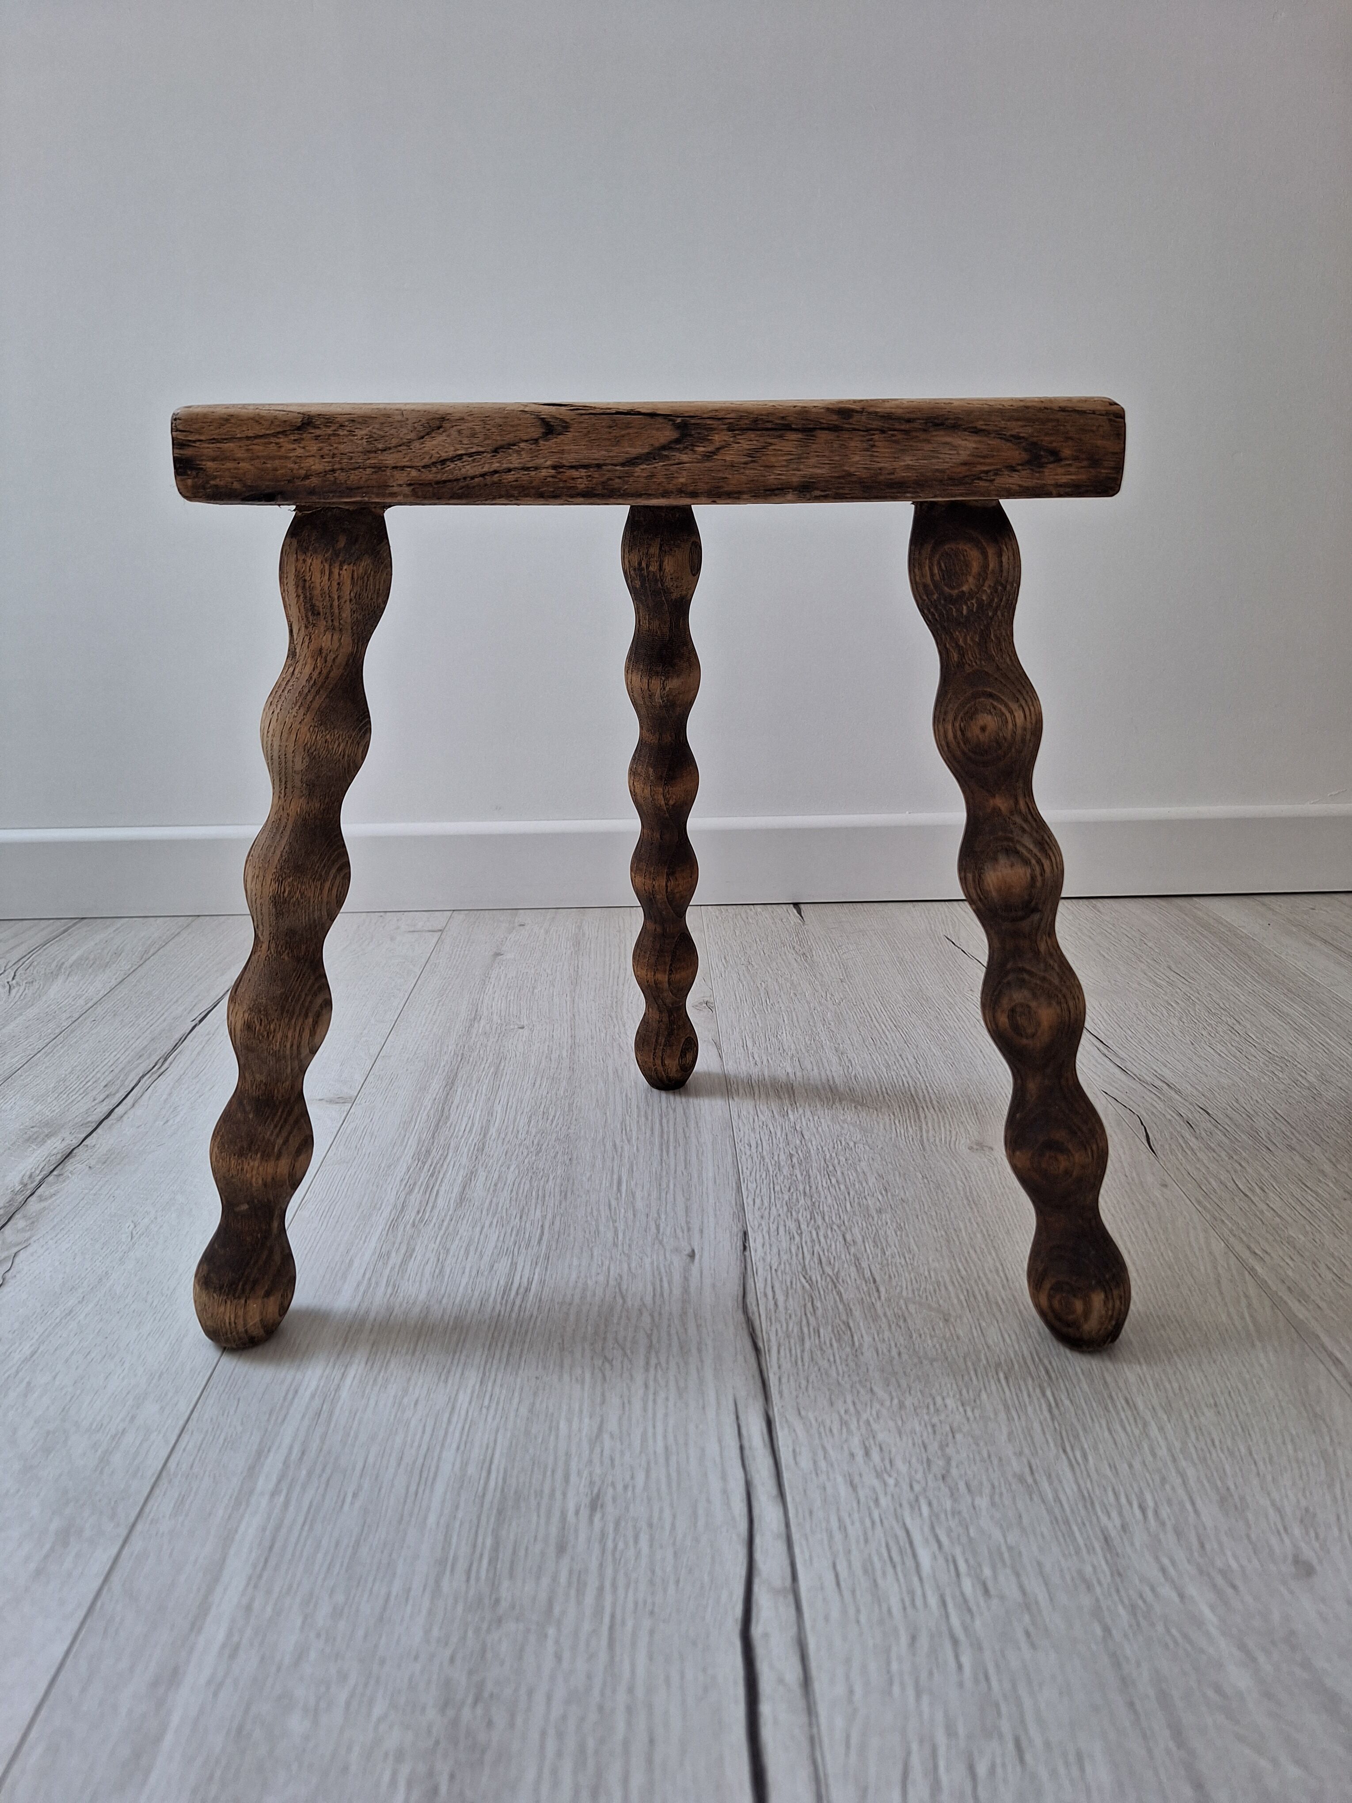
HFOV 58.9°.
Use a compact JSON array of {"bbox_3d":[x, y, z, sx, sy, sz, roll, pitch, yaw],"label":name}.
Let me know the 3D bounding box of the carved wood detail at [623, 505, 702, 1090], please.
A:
[{"bbox_3d":[-0.005,-0.040,0.599,0.037,0.296,0.038,0,21,0],"label":"carved wood detail"}]

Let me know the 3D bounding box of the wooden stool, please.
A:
[{"bbox_3d":[-0.004,-0.025,0.526,0.363,0.340,0.267,-1,18,0],"label":"wooden stool"}]

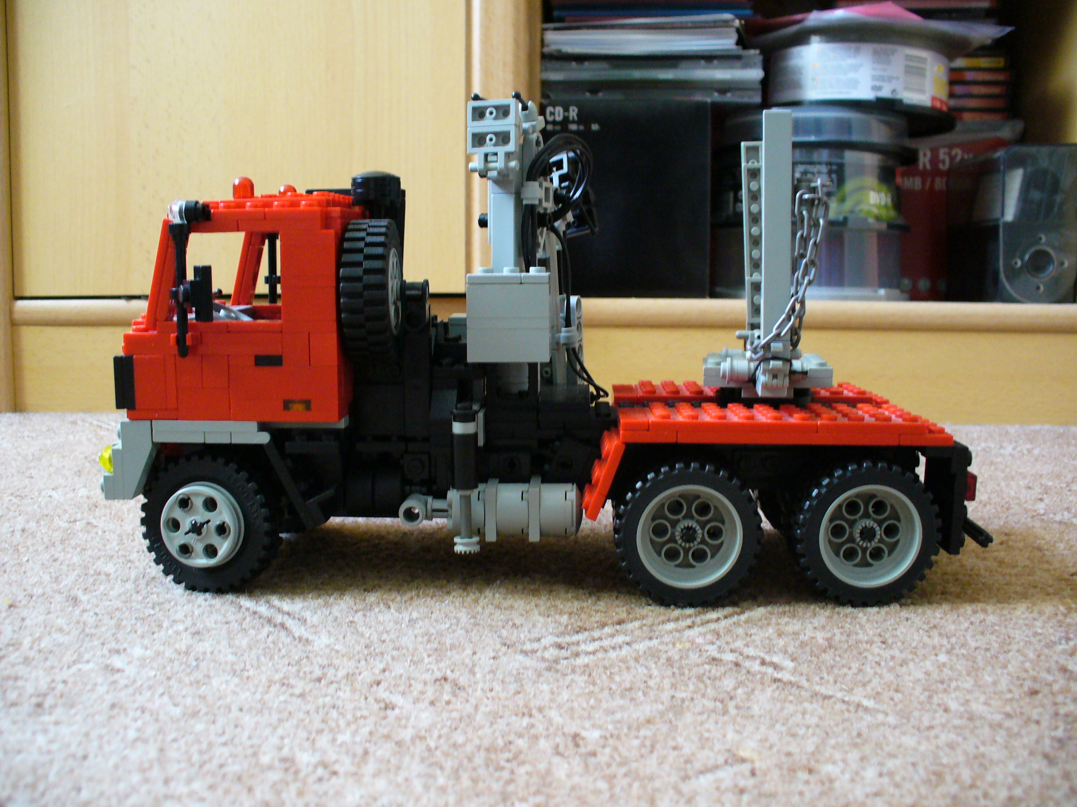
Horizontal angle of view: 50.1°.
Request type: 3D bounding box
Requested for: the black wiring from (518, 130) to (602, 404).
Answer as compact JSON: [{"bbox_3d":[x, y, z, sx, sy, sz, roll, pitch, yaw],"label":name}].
[{"bbox_3d":[0.008,-0.045,0.372,0.028,0.087,0.028,0,7,2],"label":"black wiring"}]

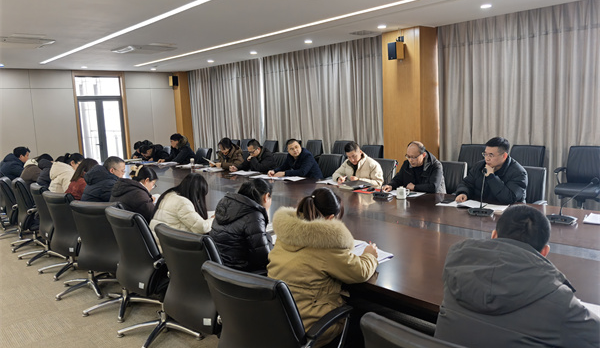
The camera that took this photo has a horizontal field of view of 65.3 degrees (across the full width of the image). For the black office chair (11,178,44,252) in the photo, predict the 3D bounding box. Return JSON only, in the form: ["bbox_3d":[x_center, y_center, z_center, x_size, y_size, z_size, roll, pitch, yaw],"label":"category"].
[{"bbox_3d":[-3.097,0.509,5.622,0.630,0.955,0.620,-10,11,-44],"label":"black office chair"}]

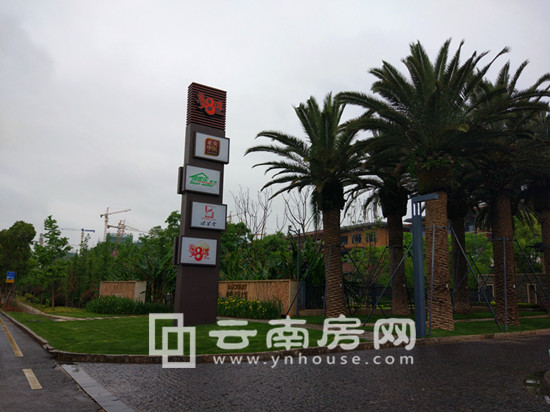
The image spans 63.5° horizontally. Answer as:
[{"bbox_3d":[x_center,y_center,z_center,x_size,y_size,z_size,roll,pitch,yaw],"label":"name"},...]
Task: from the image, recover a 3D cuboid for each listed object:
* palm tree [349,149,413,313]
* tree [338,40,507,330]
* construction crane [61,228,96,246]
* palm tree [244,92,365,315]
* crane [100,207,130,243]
[{"bbox_3d":[5.677,0.197,21.044,6.200,9.700,6.200,0,-10,0],"label":"palm tree"},{"bbox_3d":[5.514,-0.907,16.323,6.000,10.500,5.800,0,-10,0],"label":"tree"},{"bbox_3d":[-191.007,47.495,415.684,40.500,55.653,3.000,6,-12,-29],"label":"construction crane"},{"bbox_3d":[1.675,-0.080,22.575,6.000,11.100,5.800,0,-10,0],"label":"palm tree"},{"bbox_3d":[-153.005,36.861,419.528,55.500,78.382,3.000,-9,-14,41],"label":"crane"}]

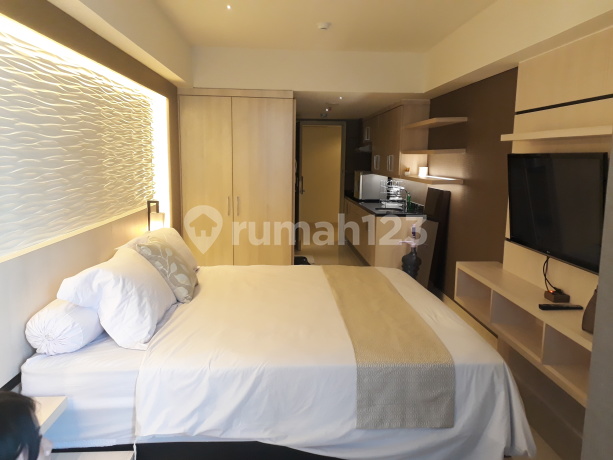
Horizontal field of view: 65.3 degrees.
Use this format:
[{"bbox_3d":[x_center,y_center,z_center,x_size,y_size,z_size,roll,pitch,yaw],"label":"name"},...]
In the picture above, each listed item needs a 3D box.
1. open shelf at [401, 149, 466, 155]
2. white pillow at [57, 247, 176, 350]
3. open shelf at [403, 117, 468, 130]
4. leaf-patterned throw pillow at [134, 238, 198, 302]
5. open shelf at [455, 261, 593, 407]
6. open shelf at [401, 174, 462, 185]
[{"bbox_3d":[1.336,-0.836,5.163,0.315,0.038,1.230,0,9,-3],"label":"open shelf"},{"bbox_3d":[-0.930,0.308,2.491,0.470,0.210,0.640,42,5,-8],"label":"white pillow"},{"bbox_3d":[1.341,-1.129,5.119,0.315,0.038,1.230,0,9,-3],"label":"open shelf"},{"bbox_3d":[-0.880,0.210,3.062,0.140,0.430,0.440,-41,7,6],"label":"leaf-patterned throw pillow"},{"bbox_3d":[1.427,0.554,2.961,0.350,0.310,1.850,0,9,-3],"label":"open shelf"},{"bbox_3d":[1.332,-0.548,5.207,0.315,0.038,1.230,0,9,-3],"label":"open shelf"}]

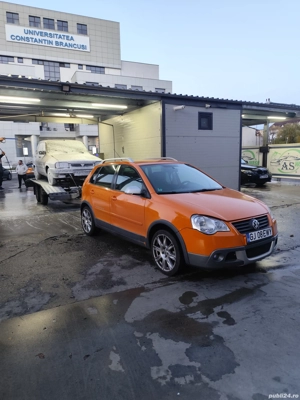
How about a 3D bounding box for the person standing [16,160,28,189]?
[{"bbox_3d":[-7.867,-1.575,16.350,0.620,1.730,0.380,-1,8,6],"label":"person standing"}]

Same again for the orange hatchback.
[{"bbox_3d":[0.160,0.023,4.700,1.700,1.510,3.920,-7,10,-36],"label":"orange hatchback"}]

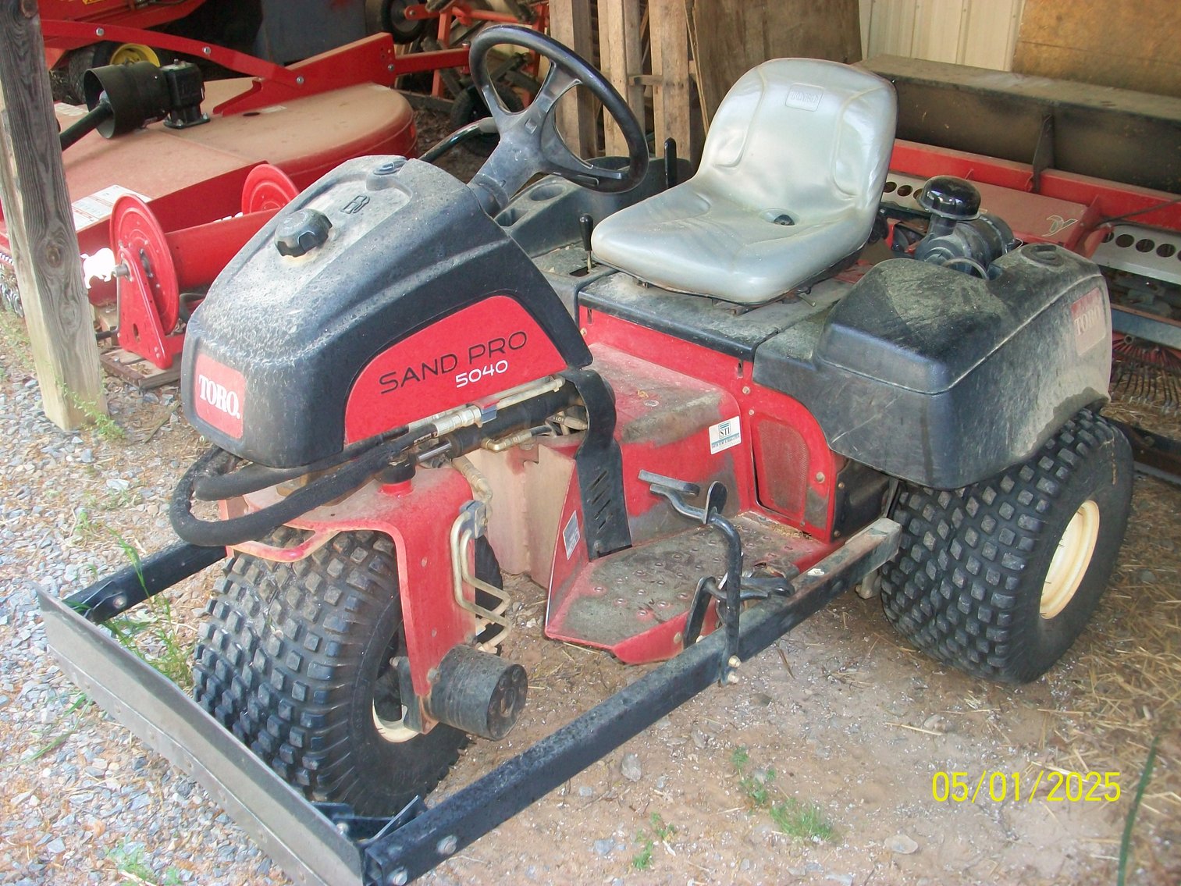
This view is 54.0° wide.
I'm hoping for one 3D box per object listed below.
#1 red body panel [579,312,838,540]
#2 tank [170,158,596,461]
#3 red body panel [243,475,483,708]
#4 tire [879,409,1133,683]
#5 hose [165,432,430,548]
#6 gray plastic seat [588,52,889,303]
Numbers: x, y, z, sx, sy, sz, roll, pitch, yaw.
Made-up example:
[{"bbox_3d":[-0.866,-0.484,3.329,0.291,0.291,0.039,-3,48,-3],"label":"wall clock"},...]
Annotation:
[{"bbox_3d":[0.116,-0.027,2.210,0.690,0.320,0.240,21,32,39],"label":"red body panel"},{"bbox_3d":[-0.319,-0.228,1.727,0.380,0.370,0.545,21,32,39],"label":"tank"},{"bbox_3d":[-0.396,0.223,1.798,0.360,0.380,0.320,11,27,24],"label":"red body panel"},{"bbox_3d":[0.806,0.173,2.233,0.280,0.540,0.552,21,32,39],"label":"tire"},{"bbox_3d":[-0.432,0.030,1.656,0.270,0.115,0.350,21,32,39],"label":"hose"},{"bbox_3d":[0.301,-0.538,2.299,0.430,0.400,0.510,21,32,39],"label":"gray plastic seat"}]

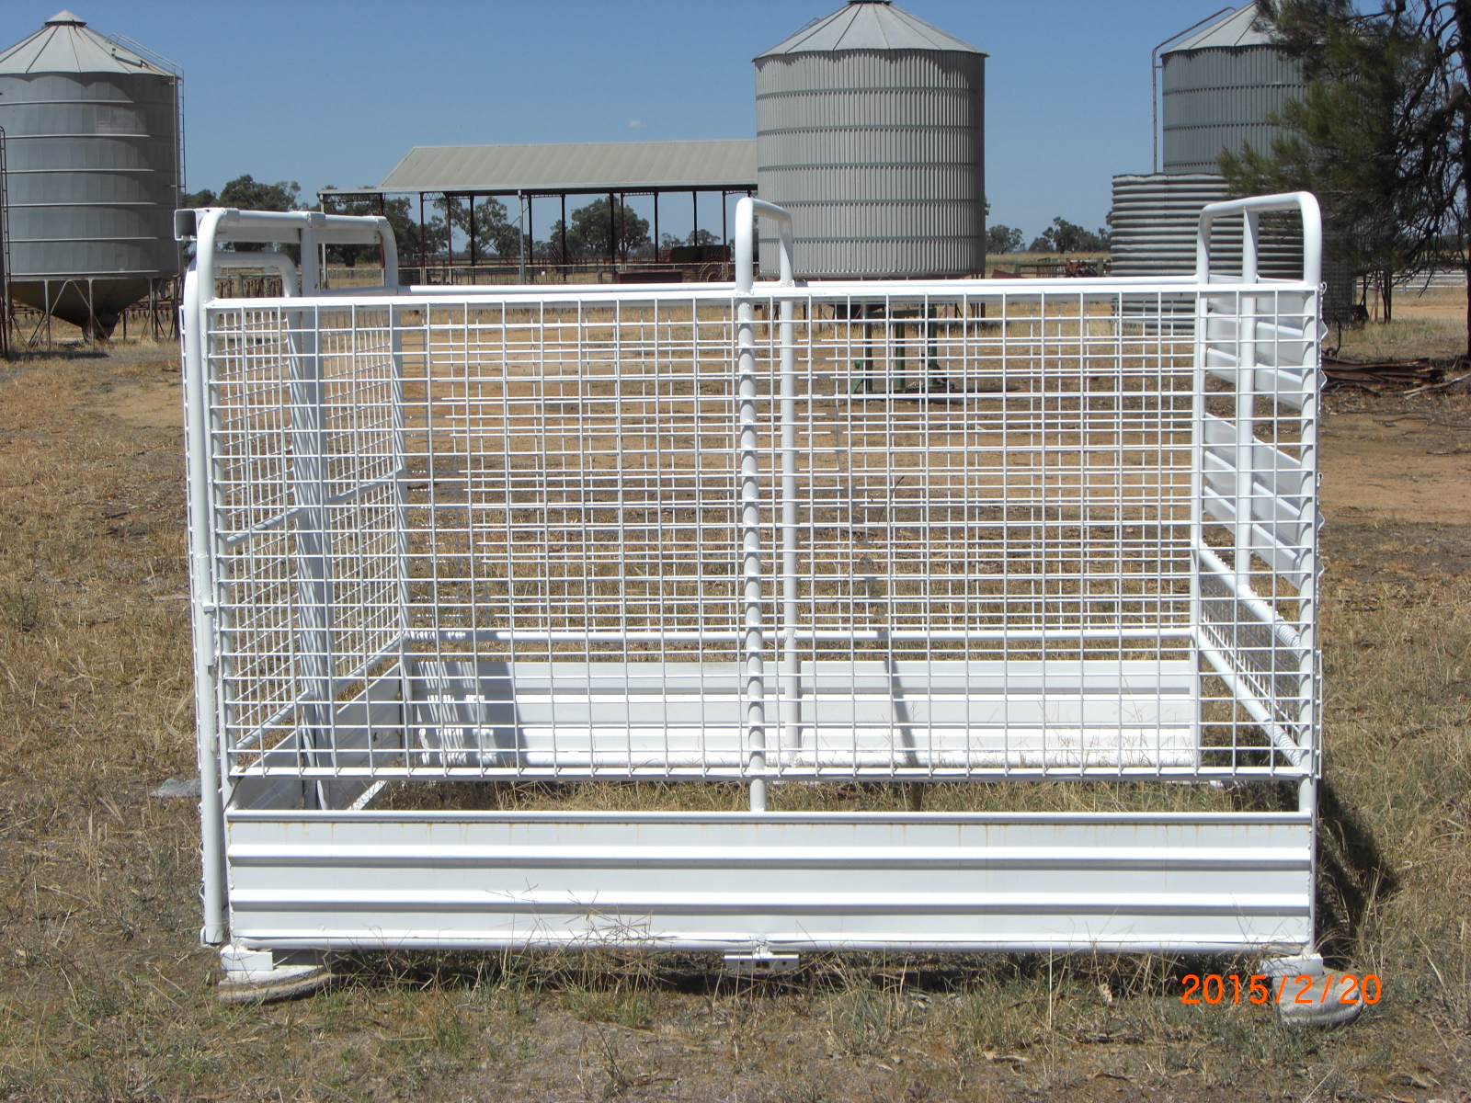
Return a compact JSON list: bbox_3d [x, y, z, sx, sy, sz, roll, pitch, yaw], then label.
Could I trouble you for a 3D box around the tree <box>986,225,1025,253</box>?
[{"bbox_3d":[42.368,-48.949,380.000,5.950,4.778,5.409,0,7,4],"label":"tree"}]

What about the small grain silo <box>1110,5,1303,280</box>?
[{"bbox_3d":[9.483,-7.007,43.500,4.400,5.800,4.400,0,7,4],"label":"small grain silo"}]

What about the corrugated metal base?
[{"bbox_3d":[0.052,0.667,4.886,2.190,0.295,0.050,0,8,4],"label":"corrugated metal base"}]

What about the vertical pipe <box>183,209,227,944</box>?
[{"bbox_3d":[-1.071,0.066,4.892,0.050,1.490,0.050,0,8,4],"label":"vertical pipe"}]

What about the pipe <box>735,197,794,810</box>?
[{"bbox_3d":[0.089,-0.169,5.689,0.040,1.280,1.820,0,8,4],"label":"pipe"}]

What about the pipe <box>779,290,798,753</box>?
[{"bbox_3d":[0.147,-0.074,6.598,0.034,1.287,0.034,0,8,4],"label":"pipe"}]

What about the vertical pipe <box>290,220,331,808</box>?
[{"bbox_3d":[-0.997,-0.061,5.699,0.055,1.430,0.065,0,8,4],"label":"vertical pipe"}]

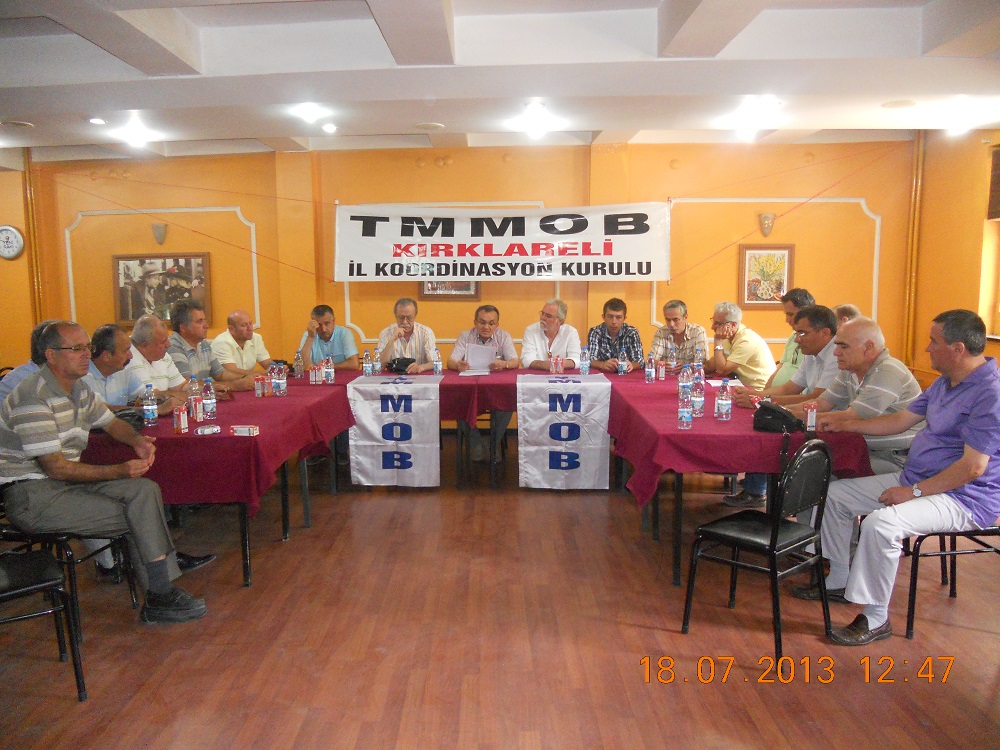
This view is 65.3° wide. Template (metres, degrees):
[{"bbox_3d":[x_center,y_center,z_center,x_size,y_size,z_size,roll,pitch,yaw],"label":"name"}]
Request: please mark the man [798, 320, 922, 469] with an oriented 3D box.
[{"bbox_3d":[1.935,0.331,4.154,0.780,1.260,0.530,-1,7,1],"label":"man"}]

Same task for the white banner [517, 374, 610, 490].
[{"bbox_3d":[0.471,0.409,5.917,0.677,0.773,0.505,0,7,1],"label":"white banner"}]

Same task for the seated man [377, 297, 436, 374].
[{"bbox_3d":[-0.798,0.030,6.652,0.556,1.364,0.788,-1,7,-2],"label":"seated man"}]

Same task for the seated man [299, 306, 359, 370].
[{"bbox_3d":[-1.395,0.068,6.499,0.540,1.280,0.740,-1,7,-4],"label":"seated man"}]

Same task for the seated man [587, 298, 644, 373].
[{"bbox_3d":[0.970,0.026,6.623,0.556,1.343,0.788,0,7,3],"label":"seated man"}]

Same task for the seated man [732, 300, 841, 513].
[{"bbox_3d":[1.881,0.270,4.598,0.858,1.353,0.556,-3,8,-17],"label":"seated man"}]

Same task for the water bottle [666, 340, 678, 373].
[{"bbox_3d":[1.335,-0.112,6.039,0.065,0.210,0.065,-1,7,1],"label":"water bottle"}]

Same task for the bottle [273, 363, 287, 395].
[{"bbox_3d":[-1.440,0.029,5.114,0.065,0.210,0.065,-1,7,1],"label":"bottle"}]

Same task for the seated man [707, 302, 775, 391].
[{"bbox_3d":[1.819,0.128,5.802,0.828,1.333,0.556,-2,7,-9],"label":"seated man"}]

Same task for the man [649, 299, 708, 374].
[{"bbox_3d":[1.475,0.039,6.419,0.530,1.300,0.740,0,7,6],"label":"man"}]

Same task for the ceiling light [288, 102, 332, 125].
[{"bbox_3d":[-1.321,-1.824,5.467,0.283,0.131,0.283,-1,7,0],"label":"ceiling light"}]

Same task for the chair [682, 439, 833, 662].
[{"bbox_3d":[1.058,0.655,3.174,0.450,0.870,0.480,-7,10,-44],"label":"chair"}]

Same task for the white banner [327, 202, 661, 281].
[{"bbox_3d":[0.017,-1.178,6.959,3.000,0.690,0.050,-1,7,1],"label":"white banner"}]

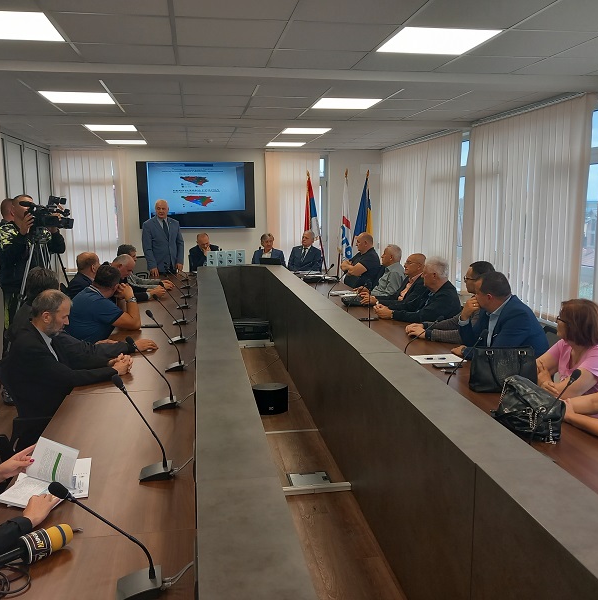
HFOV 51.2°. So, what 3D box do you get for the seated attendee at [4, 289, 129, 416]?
[{"bbox_3d":[-1.268,0.564,3.443,0.760,1.270,0.560,-2,9,-9],"label":"seated attendee"}]

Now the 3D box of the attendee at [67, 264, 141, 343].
[{"bbox_3d":[-1.504,0.350,4.898,0.760,1.260,0.560,-6,10,-34],"label":"attendee"}]

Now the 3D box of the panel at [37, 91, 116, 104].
[{"bbox_3d":[-2.087,-1.916,5.911,0.600,0.040,0.600,-2,9,-9],"label":"panel"}]

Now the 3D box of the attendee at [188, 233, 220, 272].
[{"bbox_3d":[-1.377,-0.320,9.151,0.530,1.310,0.740,-2,9,-9],"label":"attendee"}]

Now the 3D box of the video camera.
[{"bbox_3d":[-2.107,-0.721,5.231,0.420,0.280,0.200,-2,9,-14],"label":"video camera"}]

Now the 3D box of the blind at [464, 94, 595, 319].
[{"bbox_3d":[2.171,-0.880,6.322,0.110,1.980,2.360,-2,9,-9],"label":"blind"}]

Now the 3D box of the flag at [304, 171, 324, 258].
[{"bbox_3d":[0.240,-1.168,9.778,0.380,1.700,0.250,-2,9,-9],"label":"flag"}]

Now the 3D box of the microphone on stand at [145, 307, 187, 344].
[{"bbox_3d":[-0.918,0.150,4.359,0.220,0.310,0.100,-2,9,-9],"label":"microphone on stand"}]

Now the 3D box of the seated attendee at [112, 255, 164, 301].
[{"bbox_3d":[-1.857,0.121,6.608,0.830,1.240,0.520,-2,9,-9],"label":"seated attendee"}]

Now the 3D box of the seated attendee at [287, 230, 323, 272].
[{"bbox_3d":[0.097,-0.382,9.306,0.550,1.300,0.720,-1,9,-2],"label":"seated attendee"}]

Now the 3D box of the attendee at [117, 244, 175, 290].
[{"bbox_3d":[-1.849,-0.016,7.327,0.760,1.260,0.540,-3,9,-15],"label":"attendee"}]

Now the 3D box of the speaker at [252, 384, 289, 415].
[{"bbox_3d":[-0.235,0.824,5.196,0.300,0.200,0.200,-2,9,-9],"label":"speaker"}]

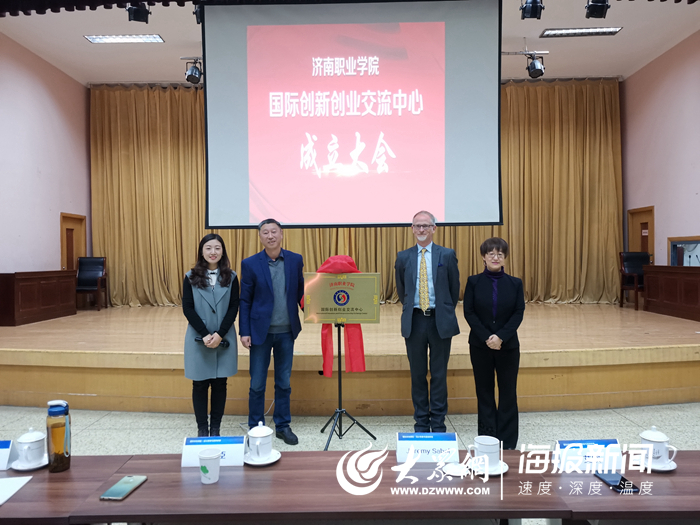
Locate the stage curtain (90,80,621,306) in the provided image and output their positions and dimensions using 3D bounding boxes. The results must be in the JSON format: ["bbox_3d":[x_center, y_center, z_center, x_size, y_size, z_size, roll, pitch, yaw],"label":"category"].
[{"bbox_3d":[0.115,-1.297,10.100,10.150,4.280,0.300,-1,1,1],"label":"stage curtain"}]

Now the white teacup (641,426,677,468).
[{"bbox_3d":[1.028,0.612,1.749,0.114,0.130,0.087,0,1,32],"label":"white teacup"}]

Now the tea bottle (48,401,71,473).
[{"bbox_3d":[-0.993,0.588,1.788,0.075,0.237,0.075,-1,1,-17],"label":"tea bottle"}]

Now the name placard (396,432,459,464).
[{"bbox_3d":[0.273,0.641,1.851,0.212,0.096,0.075,-1,1,3],"label":"name placard"}]

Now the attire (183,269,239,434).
[{"bbox_3d":[-1.110,0.723,4.200,0.440,1.350,0.300,-1,1,-9],"label":"attire"}]

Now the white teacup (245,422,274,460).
[{"bbox_3d":[-0.318,0.625,1.851,0.090,0.130,0.112,-1,1,7],"label":"white teacup"}]

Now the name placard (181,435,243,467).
[{"bbox_3d":[-0.471,0.655,1.845,0.212,0.088,0.085,-1,1,-1],"label":"name placard"}]

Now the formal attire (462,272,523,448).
[{"bbox_3d":[1.069,0.709,3.938,0.480,1.360,0.300,0,1,12],"label":"formal attire"}]

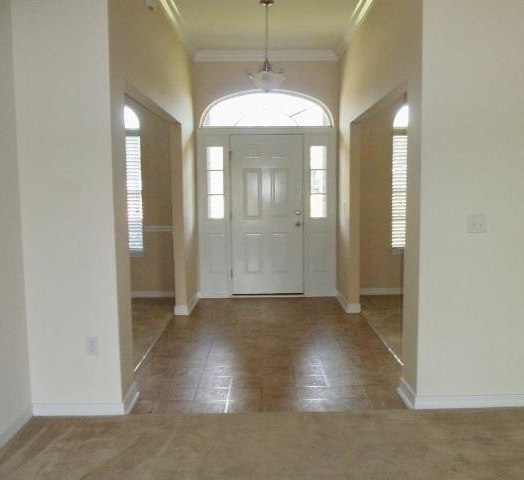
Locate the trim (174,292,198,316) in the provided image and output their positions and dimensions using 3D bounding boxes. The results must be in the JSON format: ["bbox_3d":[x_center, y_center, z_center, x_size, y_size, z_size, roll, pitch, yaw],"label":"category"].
[{"bbox_3d":[-0.891,0.750,6.407,0.160,0.092,0.953,-1,5,0],"label":"trim"}]

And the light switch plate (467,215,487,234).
[{"bbox_3d":[1.272,-0.096,3.184,0.116,0.116,0.012,-1,5,0],"label":"light switch plate"}]

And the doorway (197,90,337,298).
[{"bbox_3d":[0.059,-0.573,6.846,1.755,2.620,0.160,-1,5,0],"label":"doorway"}]

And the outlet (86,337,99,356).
[{"bbox_3d":[-1.026,0.648,3.261,0.074,0.118,0.012,-1,5,0],"label":"outlet"}]

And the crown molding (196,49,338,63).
[{"bbox_3d":[0.043,-2.259,6.589,1.790,0.125,0.100,-1,5,0],"label":"crown molding"}]

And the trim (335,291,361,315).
[{"bbox_3d":[1.016,0.720,6.395,0.155,0.092,0.953,-1,5,0],"label":"trim"}]

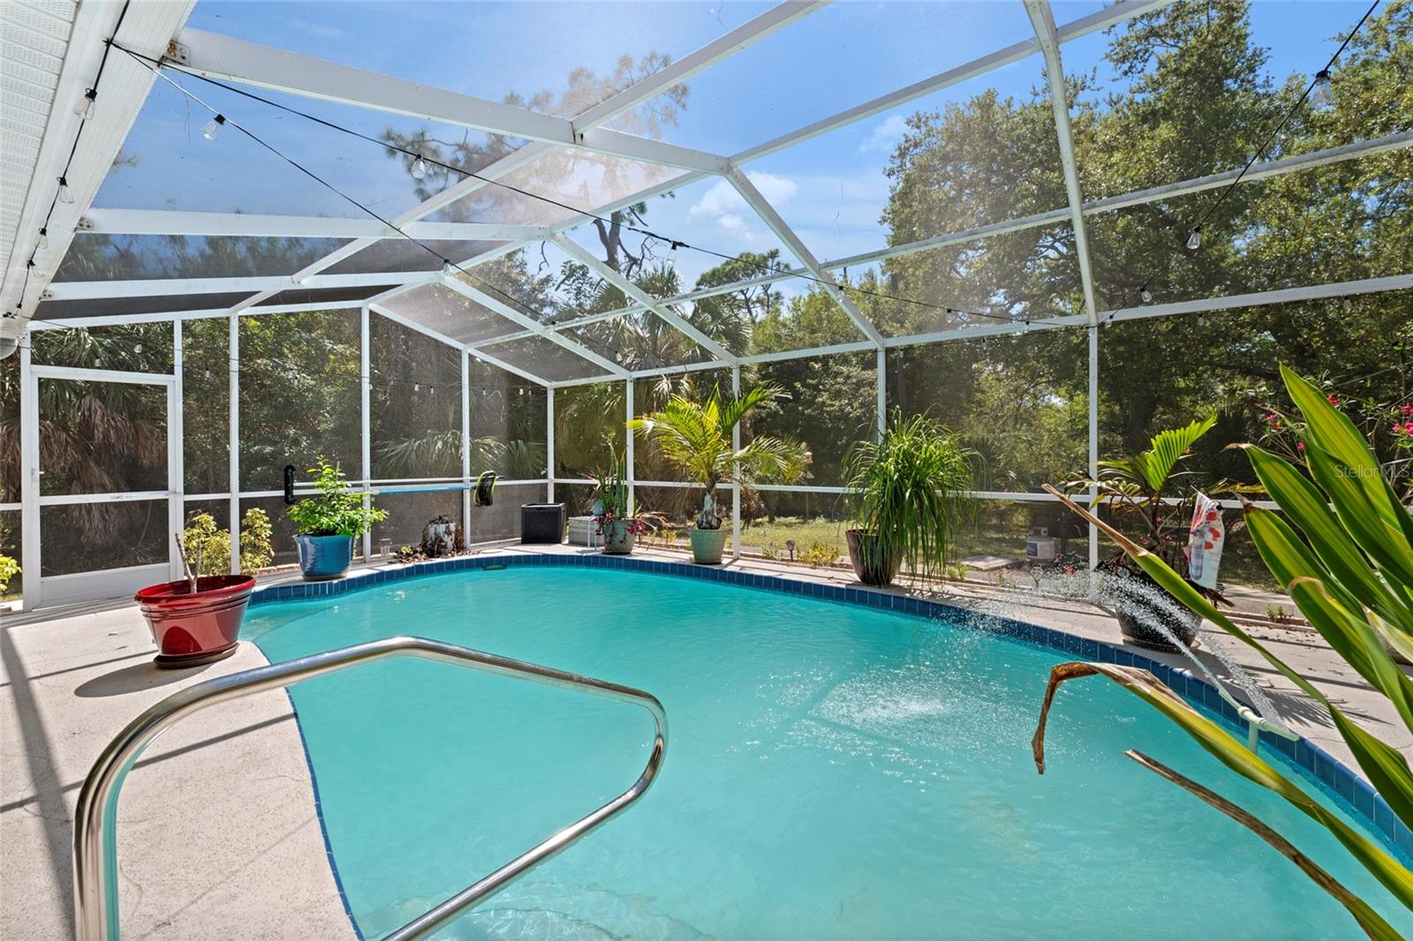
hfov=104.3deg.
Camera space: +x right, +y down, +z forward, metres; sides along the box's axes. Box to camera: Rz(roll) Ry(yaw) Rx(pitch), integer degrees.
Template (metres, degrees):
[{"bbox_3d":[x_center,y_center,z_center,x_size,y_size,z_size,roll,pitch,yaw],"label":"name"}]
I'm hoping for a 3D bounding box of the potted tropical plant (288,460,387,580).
[{"bbox_3d":[-3.980,0.511,5.942,0.880,1.270,0.840,-1,1,-34],"label":"potted tropical plant"}]

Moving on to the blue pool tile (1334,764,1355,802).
[{"bbox_3d":[2.618,1.277,2.245,0.020,0.108,0.109,0,1,22],"label":"blue pool tile"}]

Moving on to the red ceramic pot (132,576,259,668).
[{"bbox_3d":[-3.253,0.962,3.518,0.560,0.470,0.560,-1,2,-43],"label":"red ceramic pot"}]

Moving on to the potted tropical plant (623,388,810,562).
[{"bbox_3d":[0.130,0.046,6.652,2.100,2.170,1.750,0,1,0],"label":"potted tropical plant"}]

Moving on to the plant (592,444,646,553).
[{"bbox_3d":[-1.205,0.383,7.510,0.720,1.460,0.660,0,1,-9],"label":"plant"}]

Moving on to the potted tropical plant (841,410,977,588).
[{"bbox_3d":[1.970,0.290,5.477,1.220,1.730,1.120,0,1,20],"label":"potted tropical plant"}]

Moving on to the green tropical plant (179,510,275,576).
[{"bbox_3d":[-5.290,0.772,6.098,0.620,0.740,0.800,1,1,36],"label":"green tropical plant"}]

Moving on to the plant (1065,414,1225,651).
[{"bbox_3d":[2.990,0.405,3.809,0.900,1.570,0.850,1,2,38],"label":"plant"}]

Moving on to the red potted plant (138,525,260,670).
[{"bbox_3d":[-3.253,0.792,3.514,0.560,0.810,0.560,-1,2,-43],"label":"red potted plant"}]

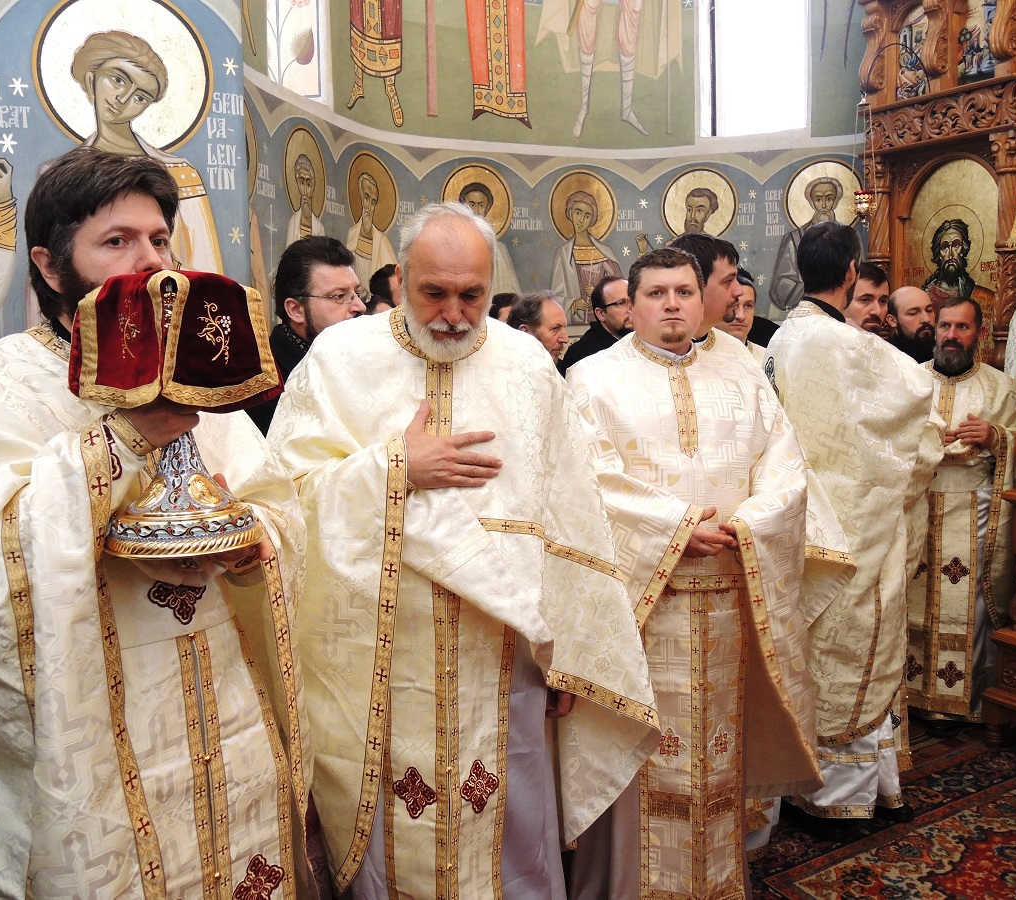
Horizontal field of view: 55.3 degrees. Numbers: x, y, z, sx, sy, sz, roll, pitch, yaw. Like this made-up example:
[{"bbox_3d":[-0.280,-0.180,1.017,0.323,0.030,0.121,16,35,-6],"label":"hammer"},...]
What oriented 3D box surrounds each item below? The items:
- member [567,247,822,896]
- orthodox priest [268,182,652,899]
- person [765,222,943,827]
[{"bbox_3d":[0.442,0.354,2.429,0.630,1.700,0.450,-2,8,-8],"label":"member"},{"bbox_3d":[-0.087,0.356,1.890,0.740,1.674,0.500,-1,3,-6],"label":"orthodox priest"},{"bbox_3d":[1.017,0.224,2.900,0.520,1.804,0.560,-2,3,-14],"label":"person"}]

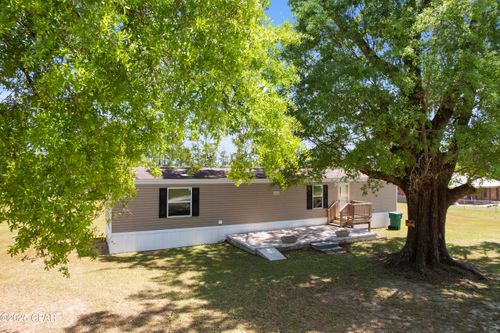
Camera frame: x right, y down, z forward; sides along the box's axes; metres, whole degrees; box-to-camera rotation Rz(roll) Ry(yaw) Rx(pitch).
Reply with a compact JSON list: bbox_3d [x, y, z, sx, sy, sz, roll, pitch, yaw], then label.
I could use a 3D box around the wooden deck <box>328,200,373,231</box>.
[{"bbox_3d":[6.162,3.179,19.157,2.263,1.782,1.411,1,-1,-25],"label":"wooden deck"}]

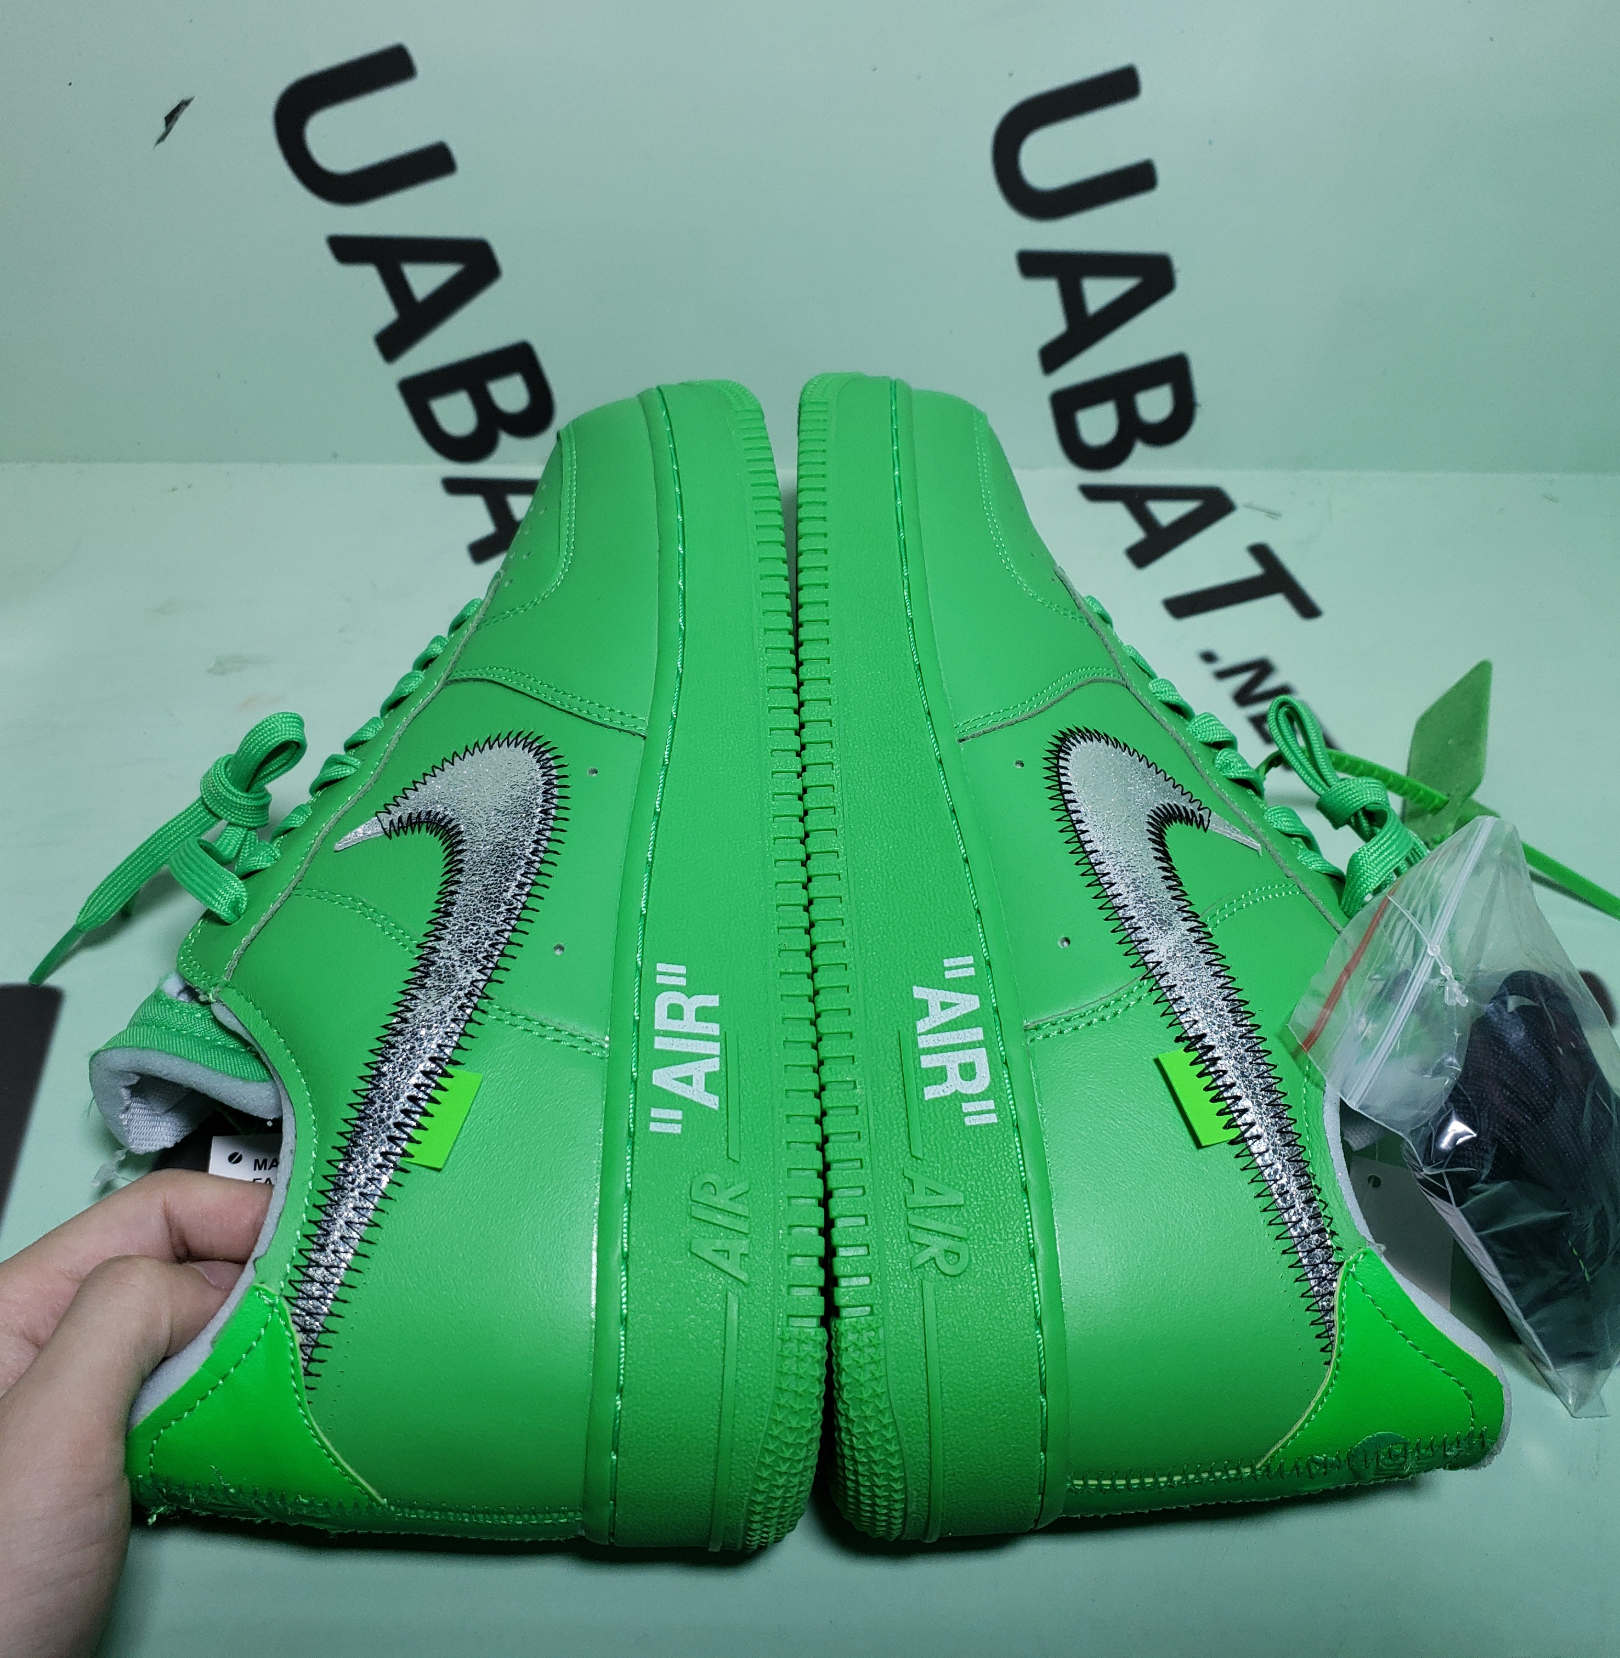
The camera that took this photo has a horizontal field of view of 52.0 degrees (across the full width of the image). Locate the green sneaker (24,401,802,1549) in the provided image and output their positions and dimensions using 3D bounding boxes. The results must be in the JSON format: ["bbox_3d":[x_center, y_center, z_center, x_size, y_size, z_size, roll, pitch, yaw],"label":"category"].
[{"bbox_3d":[-0.078,0.005,0.385,0.140,0.110,0.300,4,57,-10],"label":"green sneaker"}]

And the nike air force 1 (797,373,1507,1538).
[{"bbox_3d":[0.068,0.004,0.391,0.135,0.110,0.300,-5,58,1],"label":"nike air force 1"}]

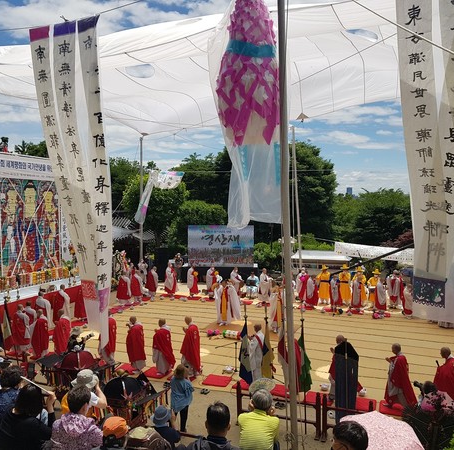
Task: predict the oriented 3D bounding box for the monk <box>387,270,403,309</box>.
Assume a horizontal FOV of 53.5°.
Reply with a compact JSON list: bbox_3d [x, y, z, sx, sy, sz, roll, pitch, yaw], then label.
[{"bbox_3d":[7.497,2.879,20.165,0.640,1.700,0.450,1,5,12],"label":"monk"}]

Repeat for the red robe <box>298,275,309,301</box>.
[{"bbox_3d":[3.802,3.089,22.400,0.560,1.357,0.450,0,3,-9],"label":"red robe"}]

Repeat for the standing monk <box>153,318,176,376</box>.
[{"bbox_3d":[-1.810,3.472,12.984,0.440,1.660,0.500,2,5,28],"label":"standing monk"}]

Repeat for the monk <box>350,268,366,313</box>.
[{"bbox_3d":[6.120,3.167,21.076,0.620,1.680,0.500,-1,3,-20],"label":"monk"}]

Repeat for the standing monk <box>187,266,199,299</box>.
[{"bbox_3d":[-1.766,2.984,23.790,0.500,1.680,0.600,2,3,35],"label":"standing monk"}]

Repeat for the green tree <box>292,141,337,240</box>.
[{"bbox_3d":[6.329,-2.446,35.000,5.500,8.500,5.500,0,3,0],"label":"green tree"}]

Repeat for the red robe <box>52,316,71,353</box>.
[{"bbox_3d":[-5.021,3.413,13.732,0.380,1.100,0.500,2,5,28],"label":"red robe"}]

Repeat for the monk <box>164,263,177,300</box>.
[{"bbox_3d":[-2.840,2.886,22.856,0.620,1.750,0.500,-2,4,-41],"label":"monk"}]

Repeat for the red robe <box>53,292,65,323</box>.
[{"bbox_3d":[-6.764,3.311,18.200,0.480,1.250,0.540,2,3,28],"label":"red robe"}]

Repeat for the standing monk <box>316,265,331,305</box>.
[{"bbox_3d":[4.695,2.949,21.854,0.650,1.830,0.500,1,3,12],"label":"standing monk"}]

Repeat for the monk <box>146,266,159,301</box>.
[{"bbox_3d":[-3.610,2.867,21.900,0.580,1.681,0.500,3,4,37],"label":"monk"}]

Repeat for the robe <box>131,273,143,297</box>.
[{"bbox_3d":[-4.329,2.878,21.800,0.540,1.150,0.470,-2,4,-33],"label":"robe"}]

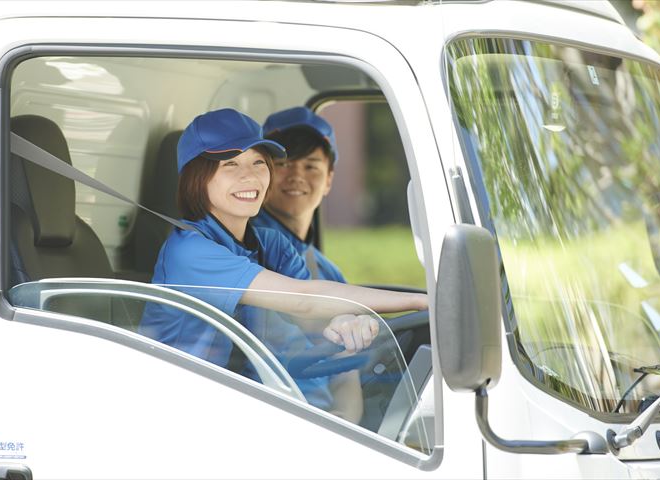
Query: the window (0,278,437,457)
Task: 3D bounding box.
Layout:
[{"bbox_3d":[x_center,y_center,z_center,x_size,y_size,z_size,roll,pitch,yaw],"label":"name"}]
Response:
[{"bbox_3d":[-0.219,0.248,7.920,0.900,0.345,0.050,0,-6,21],"label":"window"}]

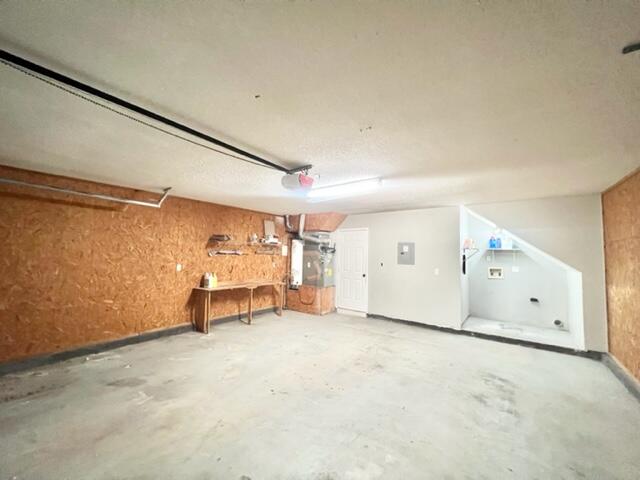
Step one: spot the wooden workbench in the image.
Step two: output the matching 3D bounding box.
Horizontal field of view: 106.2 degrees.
[{"bbox_3d":[-1.563,1.312,5.010,0.460,0.770,1.860,-1,-4,36],"label":"wooden workbench"}]

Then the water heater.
[{"bbox_3d":[-0.561,0.613,6.338,0.410,1.280,0.410,1,-3,0],"label":"water heater"}]

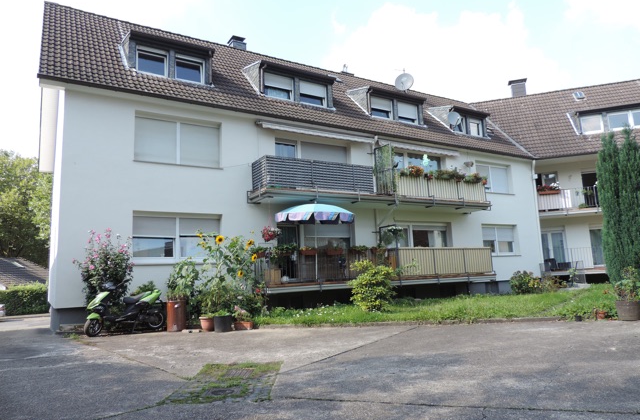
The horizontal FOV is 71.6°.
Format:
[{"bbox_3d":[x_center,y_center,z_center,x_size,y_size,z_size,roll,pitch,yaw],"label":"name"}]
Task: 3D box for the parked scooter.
[{"bbox_3d":[-4.502,2.265,10.287,1.780,1.150,0.650,5,-10,-41],"label":"parked scooter"}]

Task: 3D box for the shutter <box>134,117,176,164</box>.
[{"bbox_3d":[-4.558,-1.894,12.324,1.136,1.288,0.060,3,-9,-31],"label":"shutter"}]

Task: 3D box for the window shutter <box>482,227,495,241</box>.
[{"bbox_3d":[7.185,1.033,19.058,1.087,0.554,0.060,3,-9,-31],"label":"window shutter"}]

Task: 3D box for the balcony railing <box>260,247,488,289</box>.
[{"bbox_3d":[2.336,1.867,15.213,9.500,1.040,1.150,3,-8,-31],"label":"balcony railing"}]

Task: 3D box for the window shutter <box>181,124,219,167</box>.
[{"bbox_3d":[-3.471,-1.868,12.906,1.166,1.206,0.060,3,-7,-31],"label":"window shutter"}]

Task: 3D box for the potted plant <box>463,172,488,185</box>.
[{"bbox_3d":[6.010,-1.210,17.133,1.150,0.450,0.340,3,-8,-31],"label":"potted plant"}]

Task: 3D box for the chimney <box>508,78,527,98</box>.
[{"bbox_3d":[11.739,-7.000,26.261,0.920,1.200,0.720,-5,-8,18],"label":"chimney"}]

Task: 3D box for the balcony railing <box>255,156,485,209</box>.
[{"bbox_3d":[2.261,-0.729,15.385,9.547,1.226,1.226,3,-7,-31],"label":"balcony railing"}]

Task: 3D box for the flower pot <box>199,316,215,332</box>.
[{"bbox_3d":[-2.680,2.718,10.532,0.387,0.362,0.387,-1,-6,0],"label":"flower pot"}]

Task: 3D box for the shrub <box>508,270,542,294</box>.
[{"bbox_3d":[8.629,3.044,18.630,1.306,1.005,1.156,3,-7,-31],"label":"shrub"}]

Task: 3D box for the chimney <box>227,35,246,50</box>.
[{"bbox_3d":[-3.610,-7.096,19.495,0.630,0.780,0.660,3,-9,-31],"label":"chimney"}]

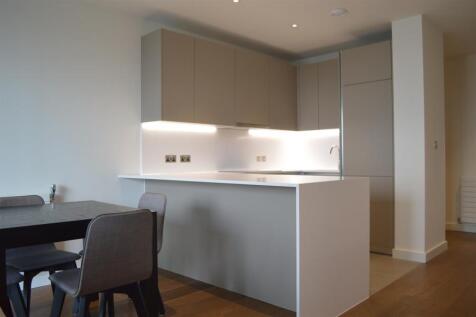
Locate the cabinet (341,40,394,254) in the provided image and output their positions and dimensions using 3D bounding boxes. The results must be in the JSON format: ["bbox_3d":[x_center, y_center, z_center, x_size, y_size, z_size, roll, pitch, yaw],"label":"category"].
[{"bbox_3d":[1.655,-0.106,4.235,0.580,2.344,0.650,-1,0,44],"label":"cabinet"}]

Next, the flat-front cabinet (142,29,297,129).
[{"bbox_3d":[-0.068,-0.830,4.466,0.377,0.909,2.350,-1,0,44],"label":"flat-front cabinet"}]

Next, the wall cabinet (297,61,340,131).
[{"bbox_3d":[1.271,-0.845,4.935,0.910,0.914,0.320,-1,0,44],"label":"wall cabinet"}]

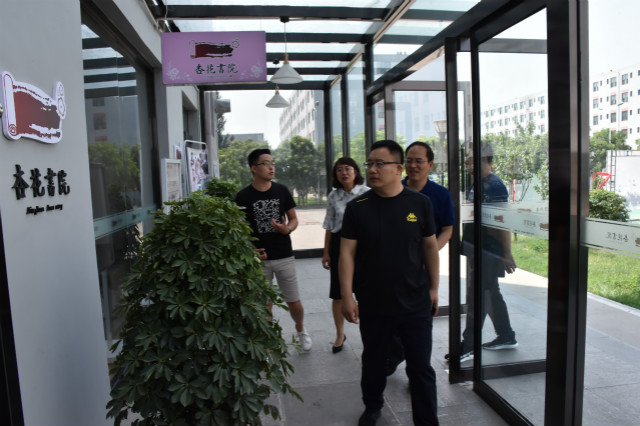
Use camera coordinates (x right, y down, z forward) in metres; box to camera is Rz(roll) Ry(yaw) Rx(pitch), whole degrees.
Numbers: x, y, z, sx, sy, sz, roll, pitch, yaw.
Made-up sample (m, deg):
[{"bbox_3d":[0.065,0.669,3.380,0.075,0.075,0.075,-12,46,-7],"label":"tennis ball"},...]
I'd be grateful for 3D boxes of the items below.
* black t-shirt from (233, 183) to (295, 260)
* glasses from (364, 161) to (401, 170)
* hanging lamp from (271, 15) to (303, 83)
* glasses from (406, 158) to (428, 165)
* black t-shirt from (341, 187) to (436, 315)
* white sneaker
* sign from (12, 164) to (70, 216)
[{"bbox_3d":[-0.453,0.071,4.020,0.510,0.635,0.270,-3,5,-13],"label":"black t-shirt"},{"bbox_3d":[0.354,-0.259,2.630,0.148,0.045,0.145,-7,7,-43],"label":"glasses"},{"bbox_3d":[-0.319,-1.514,4.531,0.305,0.612,0.305,-3,5,-8],"label":"hanging lamp"},{"bbox_3d":[0.673,-0.349,3.270,0.140,0.040,0.142,2,6,38],"label":"glasses"},{"bbox_3d":[0.386,0.206,2.710,0.525,0.690,0.310,-2,5,0],"label":"black t-shirt"},{"bbox_3d":[-0.147,1.132,4.340,0.107,0.110,0.285,-3,5,-11],"label":"white sneaker"},{"bbox_3d":[-1.470,-0.127,2.547,0.025,0.250,0.709,-3,5,-8],"label":"sign"}]

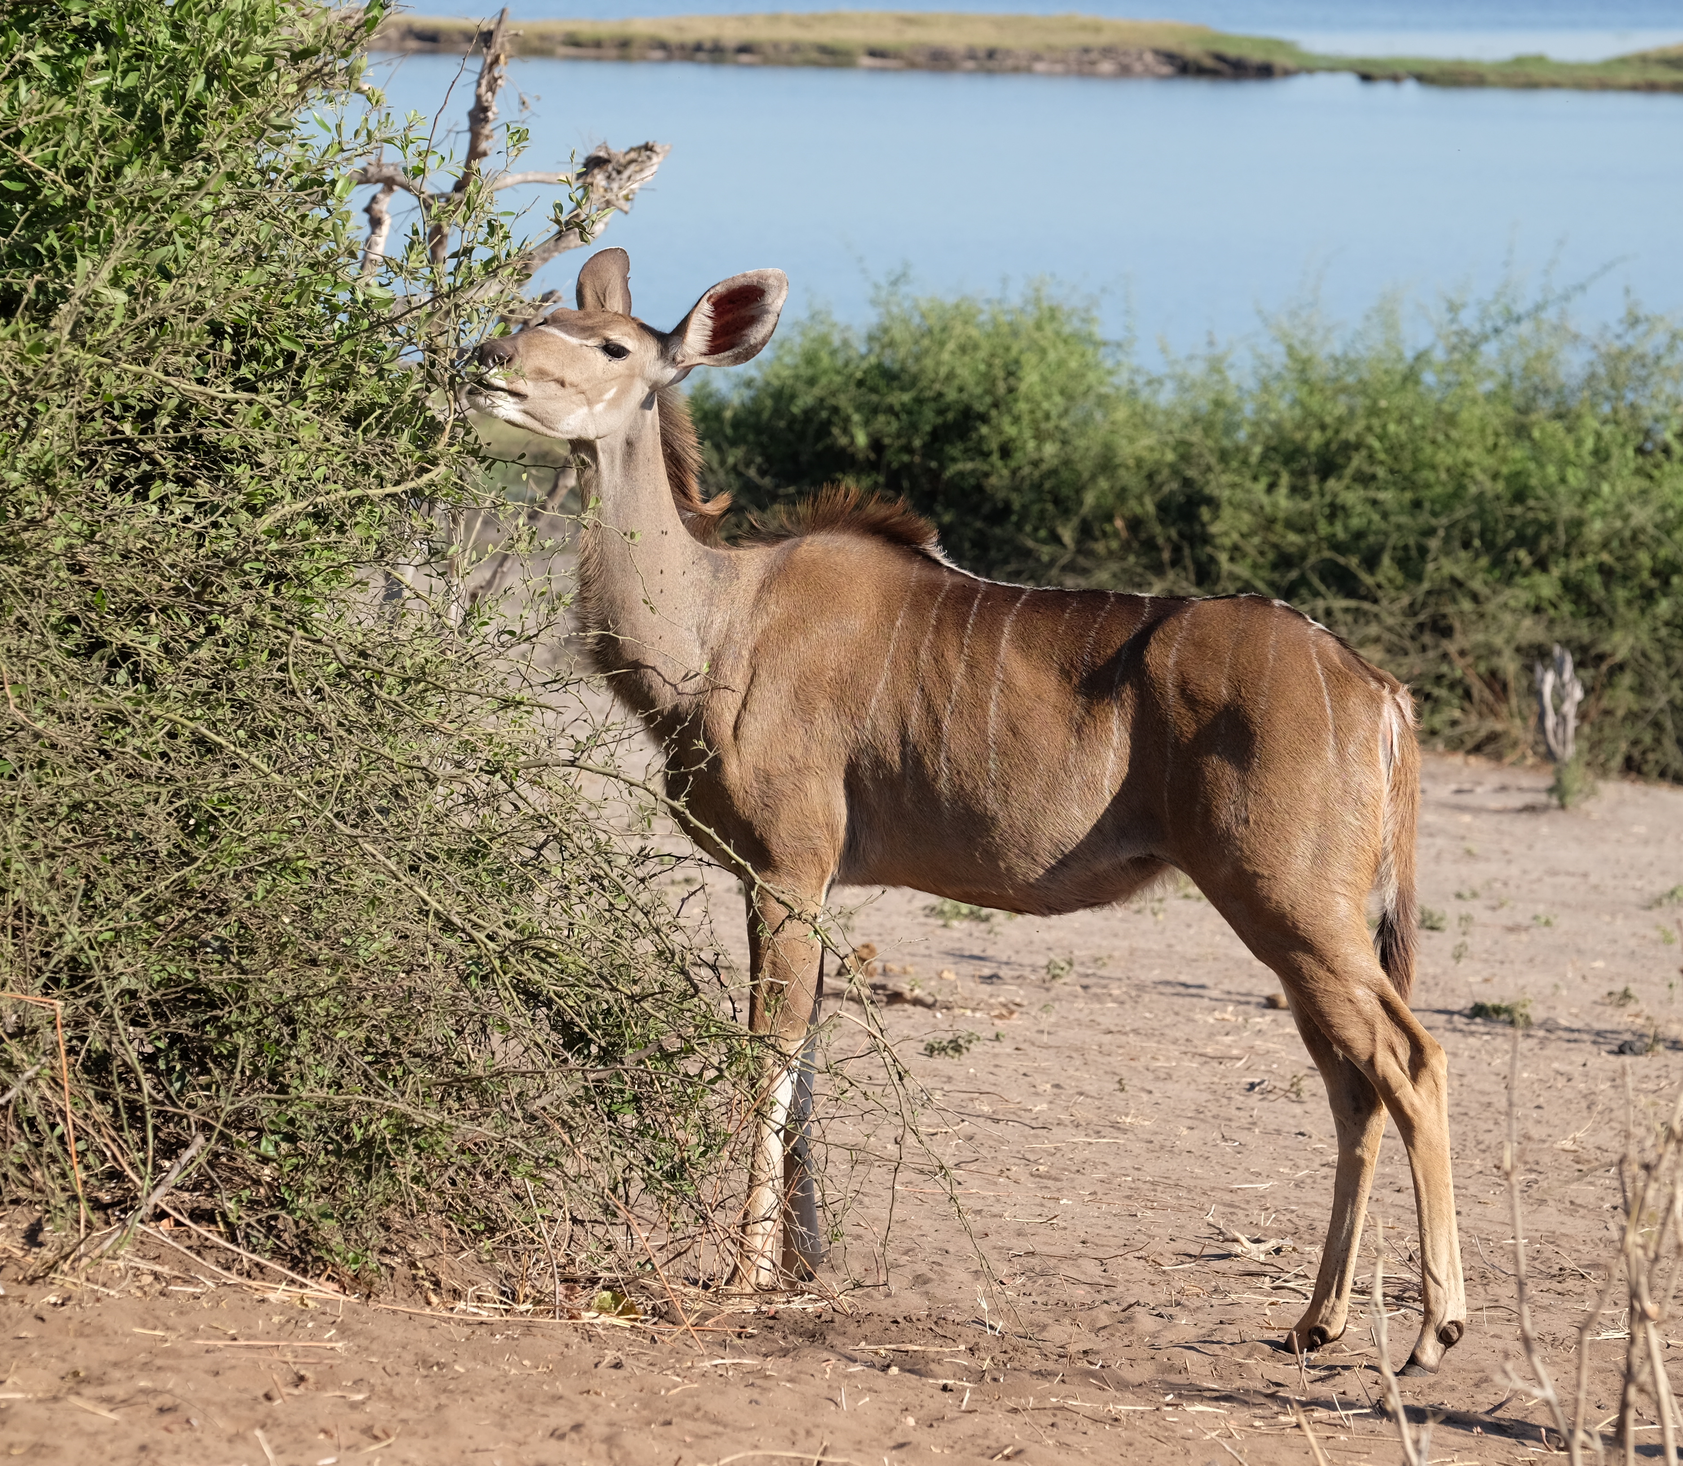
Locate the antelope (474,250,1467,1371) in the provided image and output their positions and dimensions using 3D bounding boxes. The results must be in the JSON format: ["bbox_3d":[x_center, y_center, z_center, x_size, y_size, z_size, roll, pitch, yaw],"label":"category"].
[{"bbox_3d":[0.191,0.106,14.856,1.735,1.723,0.440,2,5,25],"label":"antelope"}]

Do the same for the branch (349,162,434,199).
[{"bbox_3d":[-0.923,-1.133,19.200,0.173,0.045,0.050,10,0,0],"label":"branch"}]

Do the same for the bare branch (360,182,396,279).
[{"bbox_3d":[-0.951,-1.038,19.200,0.050,0.201,0.050,14,0,0],"label":"bare branch"}]

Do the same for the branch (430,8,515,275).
[{"bbox_3d":[-0.761,-1.215,19.200,0.100,0.558,0.100,13,0,0],"label":"branch"}]

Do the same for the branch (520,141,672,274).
[{"bbox_3d":[-0.506,-1.077,19.200,0.403,0.110,0.110,-39,0,0],"label":"branch"}]

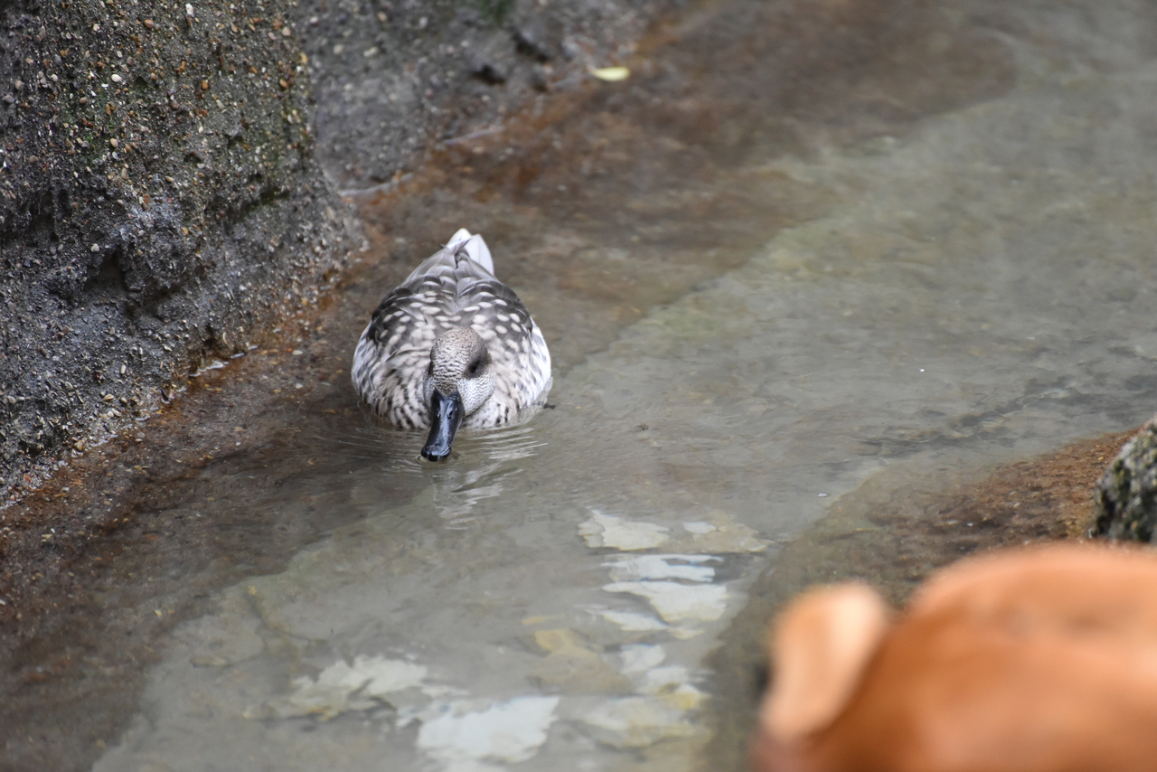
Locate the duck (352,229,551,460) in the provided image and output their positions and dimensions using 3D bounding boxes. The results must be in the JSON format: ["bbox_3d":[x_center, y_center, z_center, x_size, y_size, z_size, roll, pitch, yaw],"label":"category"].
[{"bbox_3d":[-0.082,-0.017,6.296,0.131,0.117,0.320,2,20,5],"label":"duck"}]

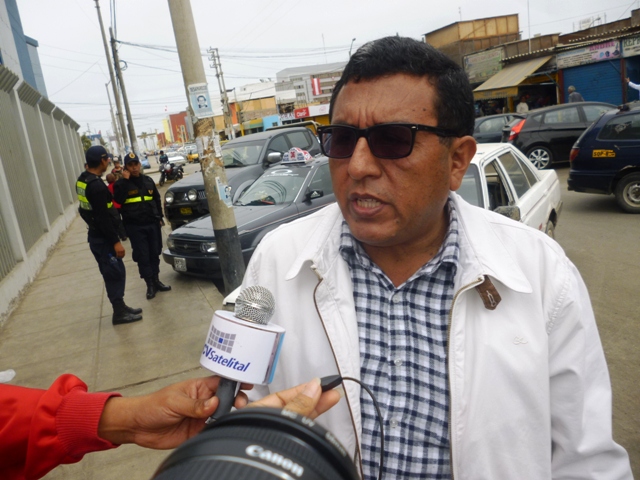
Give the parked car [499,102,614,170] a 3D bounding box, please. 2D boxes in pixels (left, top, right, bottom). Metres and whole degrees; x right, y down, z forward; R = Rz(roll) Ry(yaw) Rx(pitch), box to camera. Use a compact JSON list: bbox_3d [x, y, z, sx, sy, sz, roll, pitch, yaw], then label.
[{"bbox_3d":[6.589,-2.585,12.959,4.100,1.450,1.700,-6,12,9],"label":"parked car"}]

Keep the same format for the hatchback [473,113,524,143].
[{"bbox_3d":[5.834,-2.987,15.618,4.000,1.430,1.700,-5,12,13],"label":"hatchback"}]

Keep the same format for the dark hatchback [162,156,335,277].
[{"bbox_3d":[-0.079,-0.485,7.648,4.300,1.400,1.670,-18,15,-41],"label":"dark hatchback"}]

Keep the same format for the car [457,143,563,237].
[{"bbox_3d":[1.522,-0.257,5.878,1.650,1.380,4.250,0,14,35],"label":"car"}]

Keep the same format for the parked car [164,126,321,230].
[{"bbox_3d":[-1.108,-1.317,11.003,1.800,1.760,5.100,-2,13,28],"label":"parked car"}]

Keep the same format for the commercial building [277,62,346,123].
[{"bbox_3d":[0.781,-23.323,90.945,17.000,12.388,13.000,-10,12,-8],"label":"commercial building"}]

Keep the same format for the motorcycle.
[{"bbox_3d":[-7.745,-3.364,27.000,2.000,1.120,0.750,-16,14,-33],"label":"motorcycle"}]

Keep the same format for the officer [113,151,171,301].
[{"bbox_3d":[-2.156,-0.164,6.289,0.550,1.700,0.400,-14,13,-26],"label":"officer"}]

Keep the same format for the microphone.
[{"bbox_3d":[-0.104,0.148,0.670,0.097,0.195,0.097,16,-4,20],"label":"microphone"}]

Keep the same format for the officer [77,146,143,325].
[{"bbox_3d":[-2.181,-0.026,5.364,0.450,1.740,0.520,-15,13,-30],"label":"officer"}]

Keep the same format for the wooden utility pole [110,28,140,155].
[{"bbox_3d":[-9.818,-6.610,26.817,0.320,8.270,0.320,-13,12,-23],"label":"wooden utility pole"}]

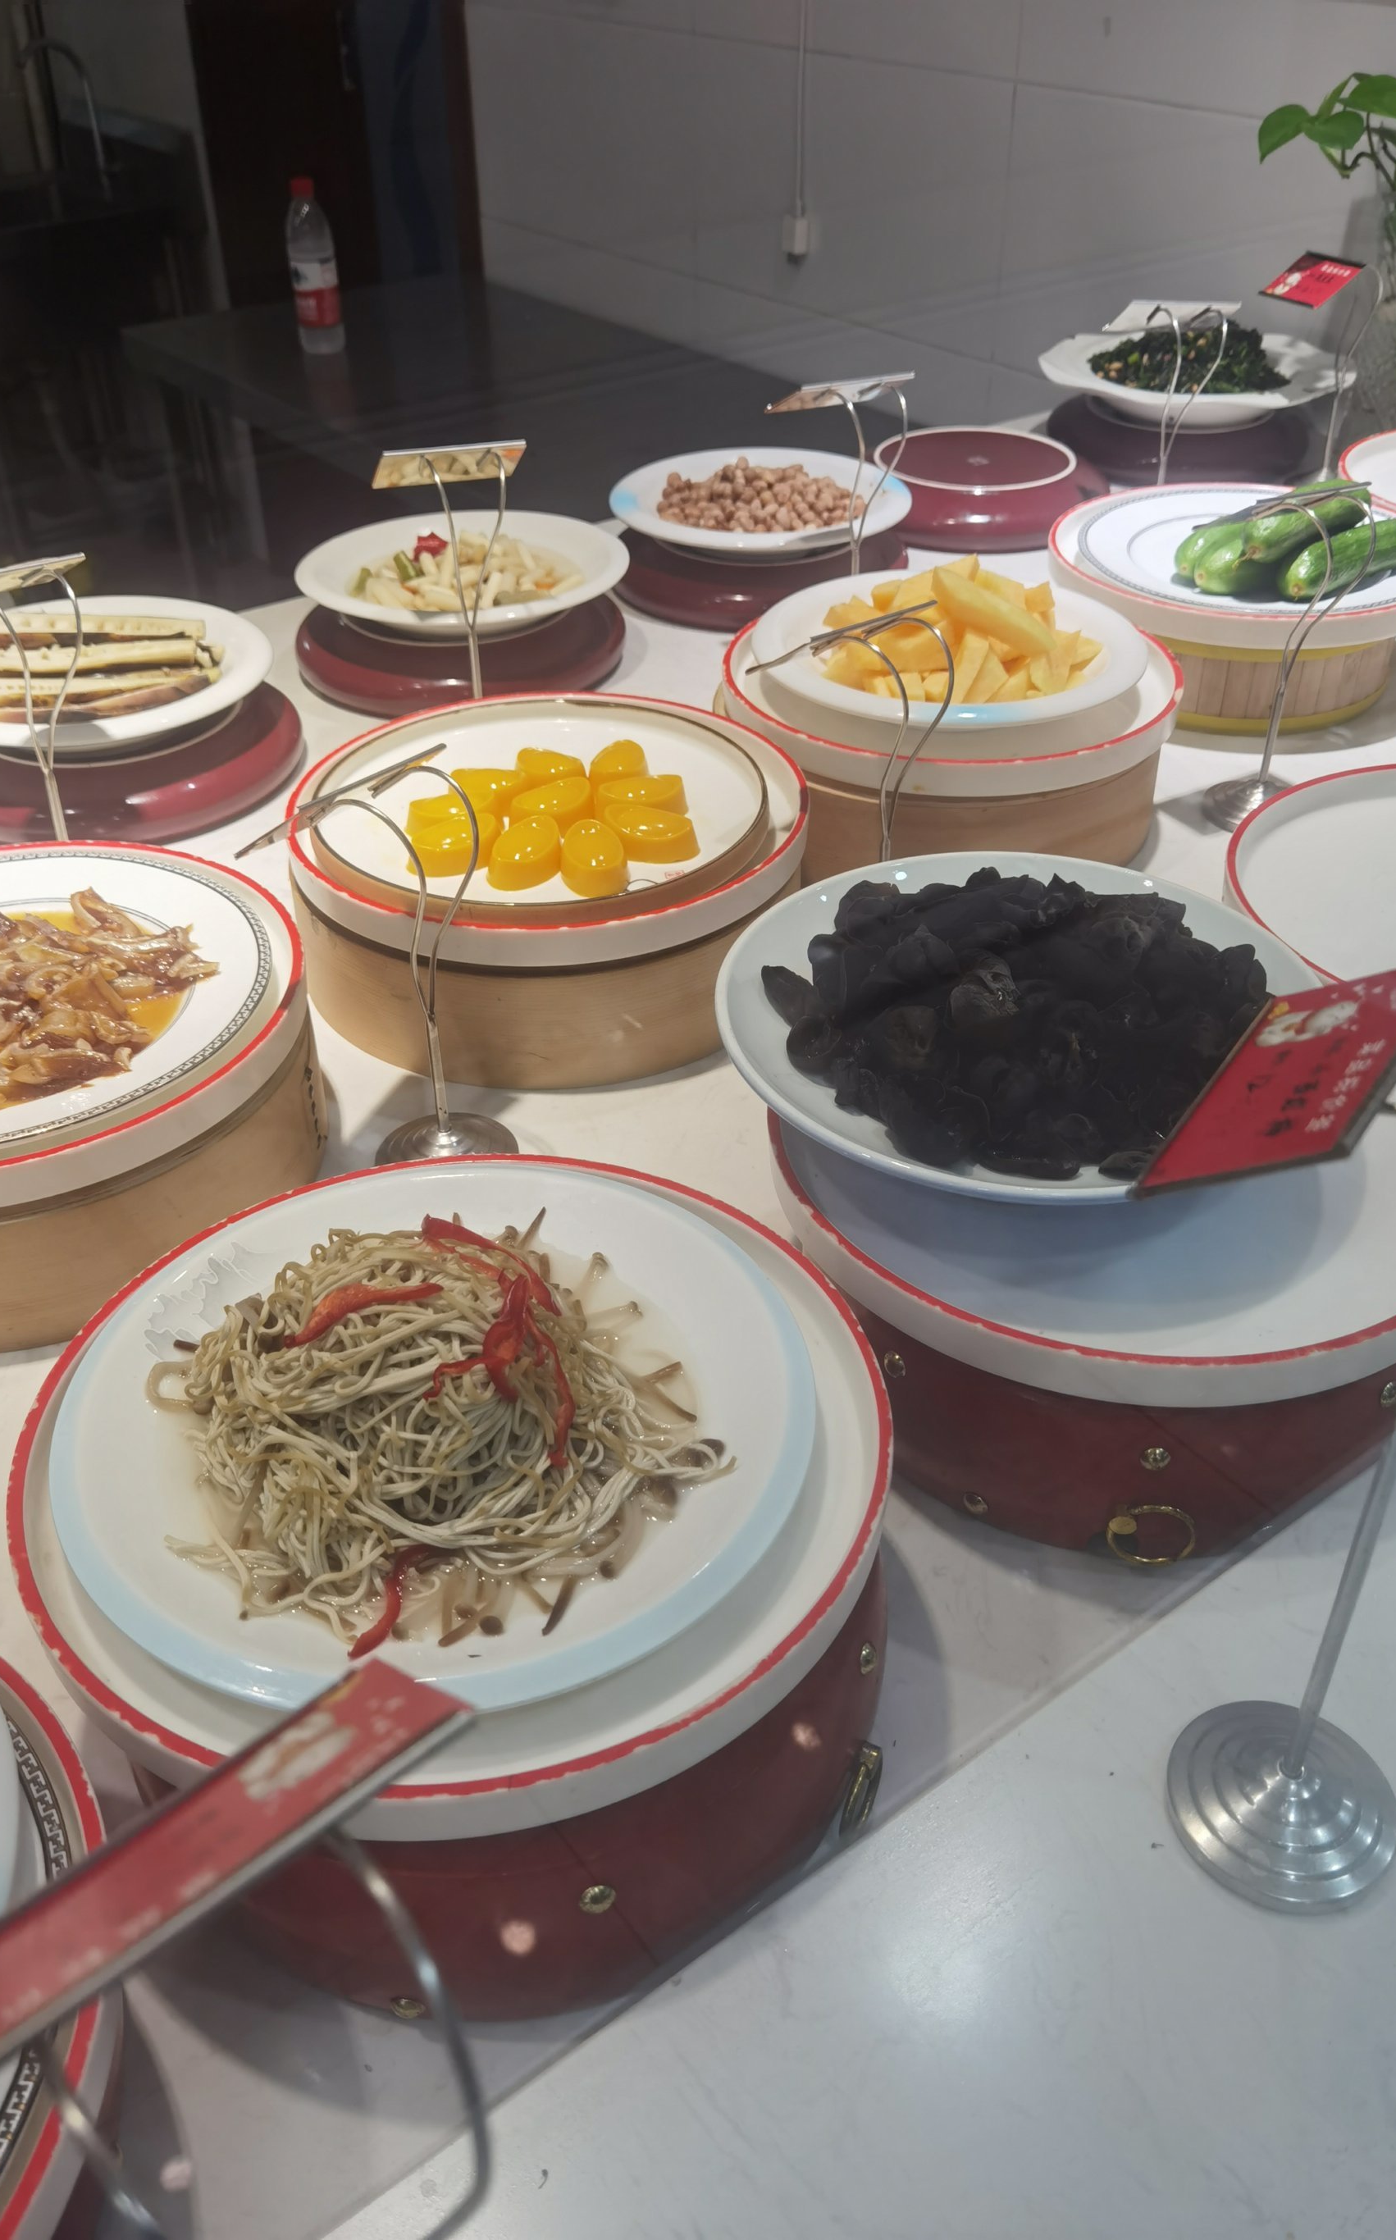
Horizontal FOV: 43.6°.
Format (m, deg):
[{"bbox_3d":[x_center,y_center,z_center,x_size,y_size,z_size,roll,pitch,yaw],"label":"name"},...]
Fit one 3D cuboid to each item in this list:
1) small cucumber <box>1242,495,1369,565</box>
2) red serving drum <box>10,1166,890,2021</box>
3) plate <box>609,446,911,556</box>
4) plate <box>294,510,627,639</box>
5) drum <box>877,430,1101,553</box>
[{"bbox_3d":[0.491,-0.478,1.397,0.174,0.037,0.037,-28,44,-31],"label":"small cucumber"},{"bbox_3d":[-0.081,0.148,0.638,0.294,0.116,0.294,0,37,0],"label":"red serving drum"},{"bbox_3d":[0.058,-0.570,1.637,0.288,0.034,0.288,-1,37,0],"label":"plate"},{"bbox_3d":[-0.198,-0.463,1.499,0.281,0.034,0.281,-1,37,0],"label":"plate"},{"bbox_3d":[0.261,-0.604,1.662,0.269,0.051,0.269,0,37,0],"label":"drum"}]

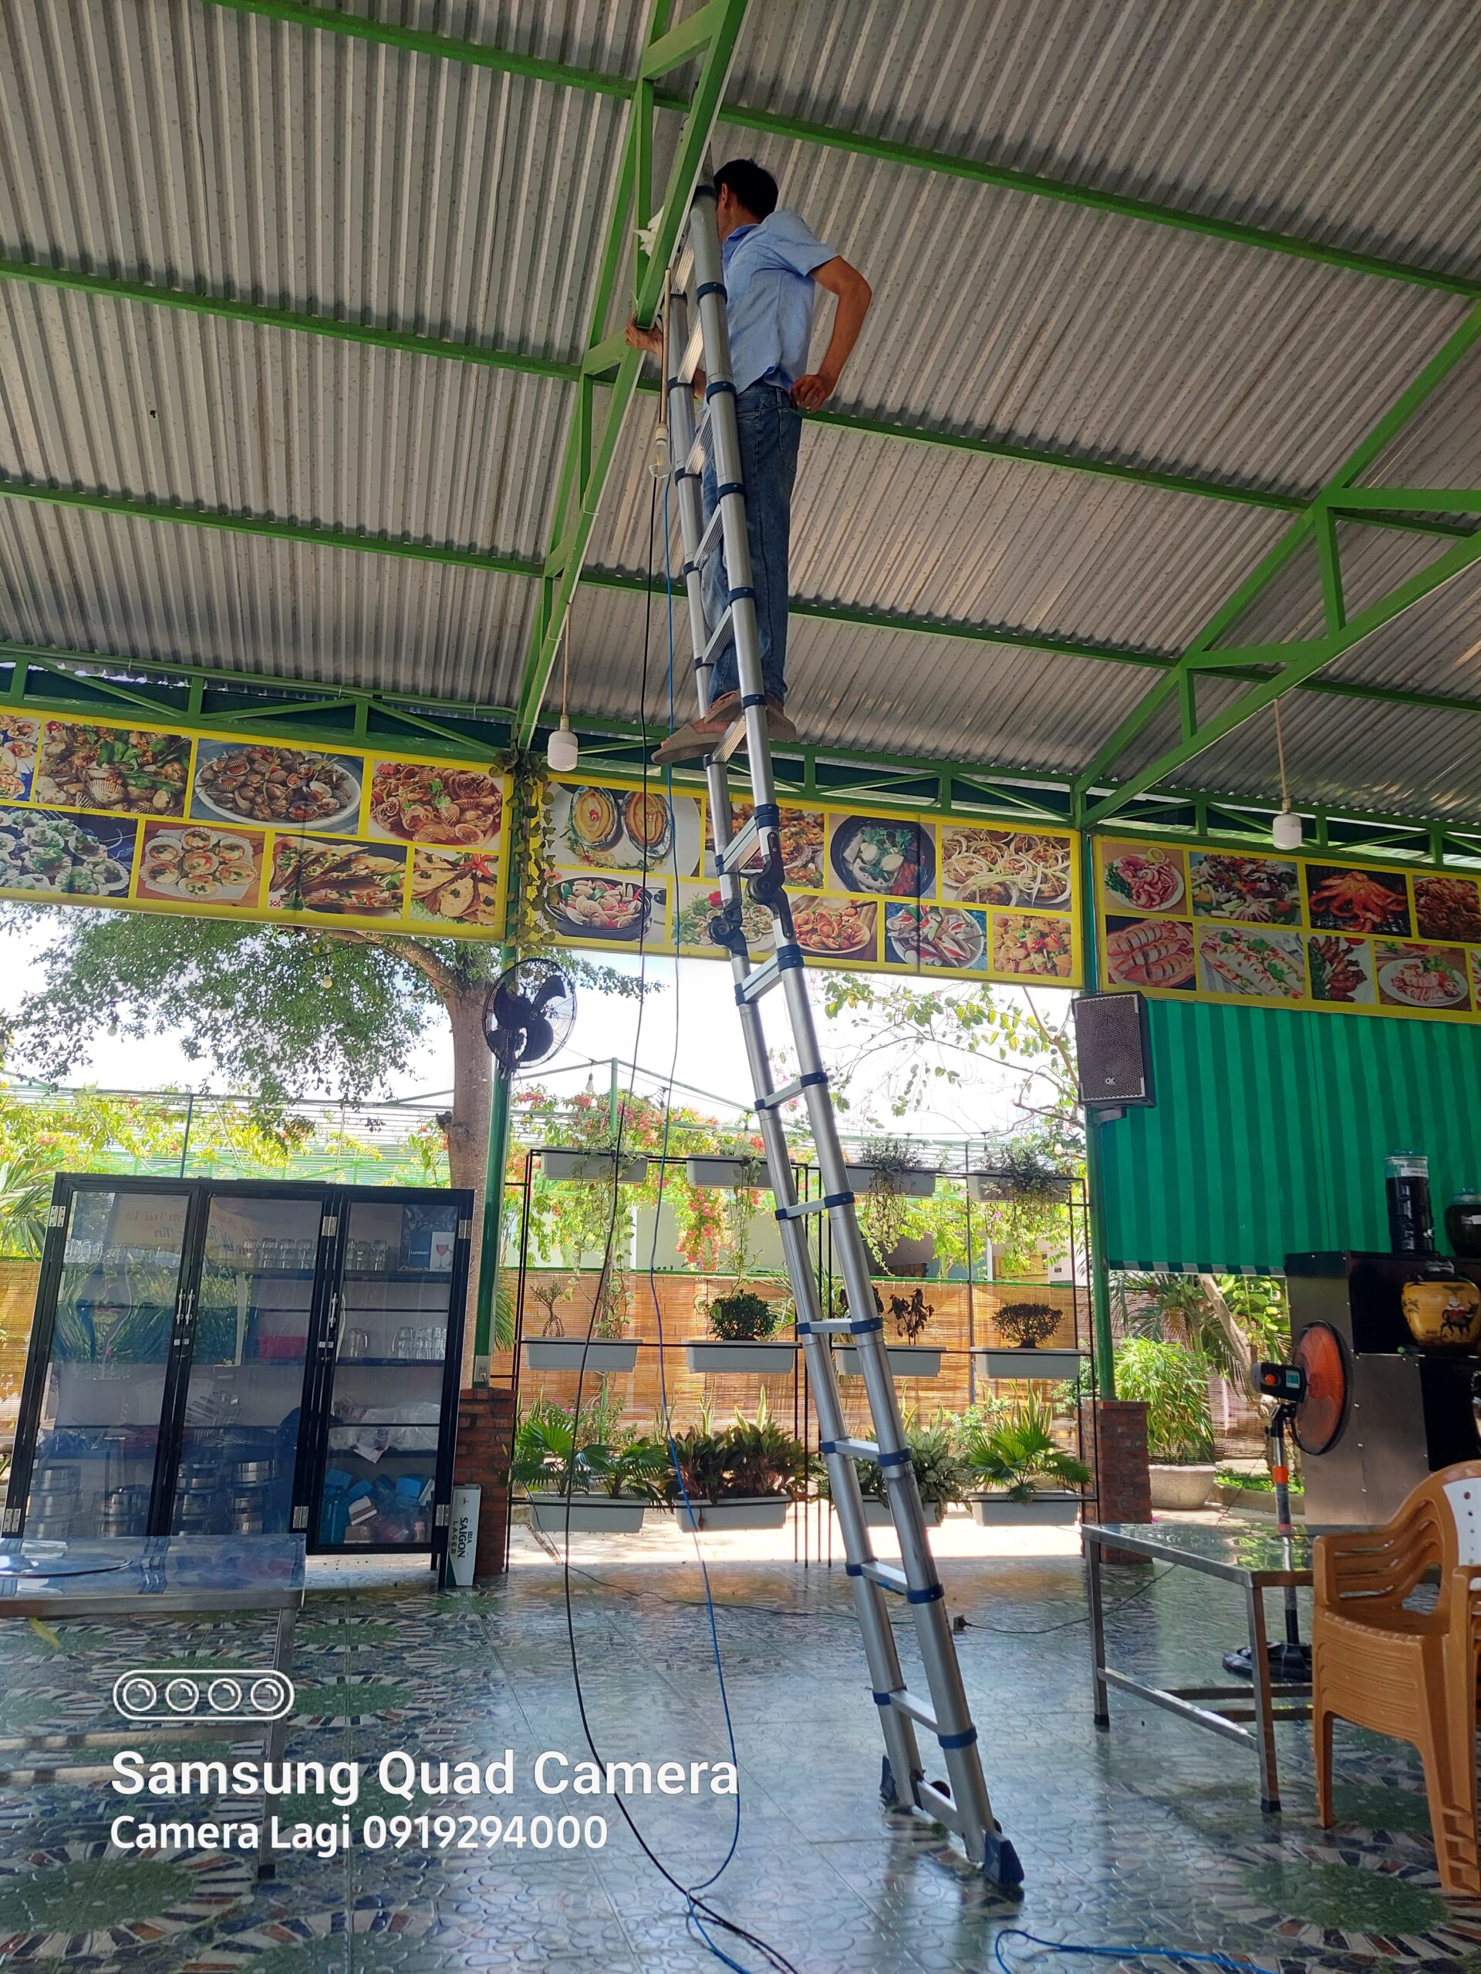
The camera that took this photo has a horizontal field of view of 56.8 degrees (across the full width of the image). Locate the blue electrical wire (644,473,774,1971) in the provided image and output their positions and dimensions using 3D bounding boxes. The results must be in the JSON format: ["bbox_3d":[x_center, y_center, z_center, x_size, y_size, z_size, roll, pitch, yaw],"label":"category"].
[{"bbox_3d":[-0.067,0.153,3.056,0.299,3.341,0.618,4,-15,-12],"label":"blue electrical wire"}]

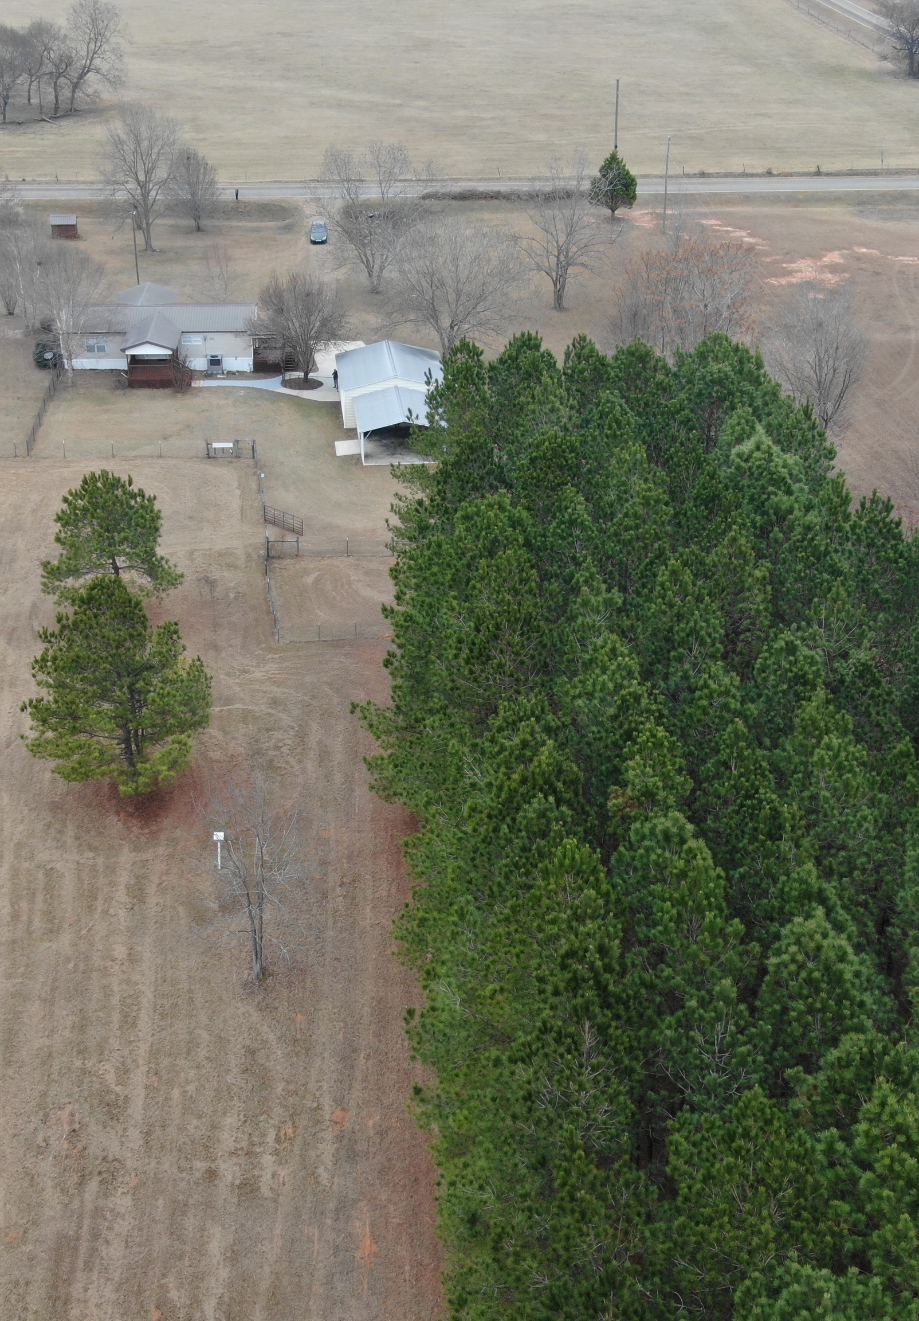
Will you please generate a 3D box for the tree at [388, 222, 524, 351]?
[{"bbox_3d":[-0.320,-28.190,137.190,10.690,10.760,10.370,0,25,0],"label":"tree"}]

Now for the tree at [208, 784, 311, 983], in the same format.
[{"bbox_3d":[-7.541,8.420,67.043,4.184,8.726,4.058,0,26,0],"label":"tree"}]

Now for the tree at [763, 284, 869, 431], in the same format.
[{"bbox_3d":[25.011,-21.070,125.345,7.433,10.752,7.210,0,26,0],"label":"tree"}]

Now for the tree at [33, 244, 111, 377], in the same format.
[{"bbox_3d":[-28.940,-26.040,133.220,5.860,10.060,5.680,0,25,0],"label":"tree"}]

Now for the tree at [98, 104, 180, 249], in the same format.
[{"bbox_3d":[-30.520,-46.000,170.830,8.040,13.700,7.800,0,25,0],"label":"tree"}]

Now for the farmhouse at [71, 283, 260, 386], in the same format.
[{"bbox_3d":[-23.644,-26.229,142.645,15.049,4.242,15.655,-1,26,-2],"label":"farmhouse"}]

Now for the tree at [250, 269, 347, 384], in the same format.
[{"bbox_3d":[-11.880,-24.880,132.840,7.280,8.450,7.060,0,25,0],"label":"tree"}]

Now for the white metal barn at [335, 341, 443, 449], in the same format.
[{"bbox_3d":[-4.470,-18.110,124.100,7.600,3.800,17.000,-2,26,-5],"label":"white metal barn"}]

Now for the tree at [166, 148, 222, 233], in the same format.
[{"bbox_3d":[-26.830,-47.540,180.270,5.710,8.400,5.530,0,25,0],"label":"tree"}]

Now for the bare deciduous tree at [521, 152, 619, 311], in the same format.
[{"bbox_3d":[9.611,-37.333,154.949,9.077,13.706,8.805,0,26,0],"label":"bare deciduous tree"}]

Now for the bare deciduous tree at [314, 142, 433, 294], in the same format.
[{"bbox_3d":[-7.582,-39.635,159.798,10.843,13.361,10.518,0,26,0],"label":"bare deciduous tree"}]

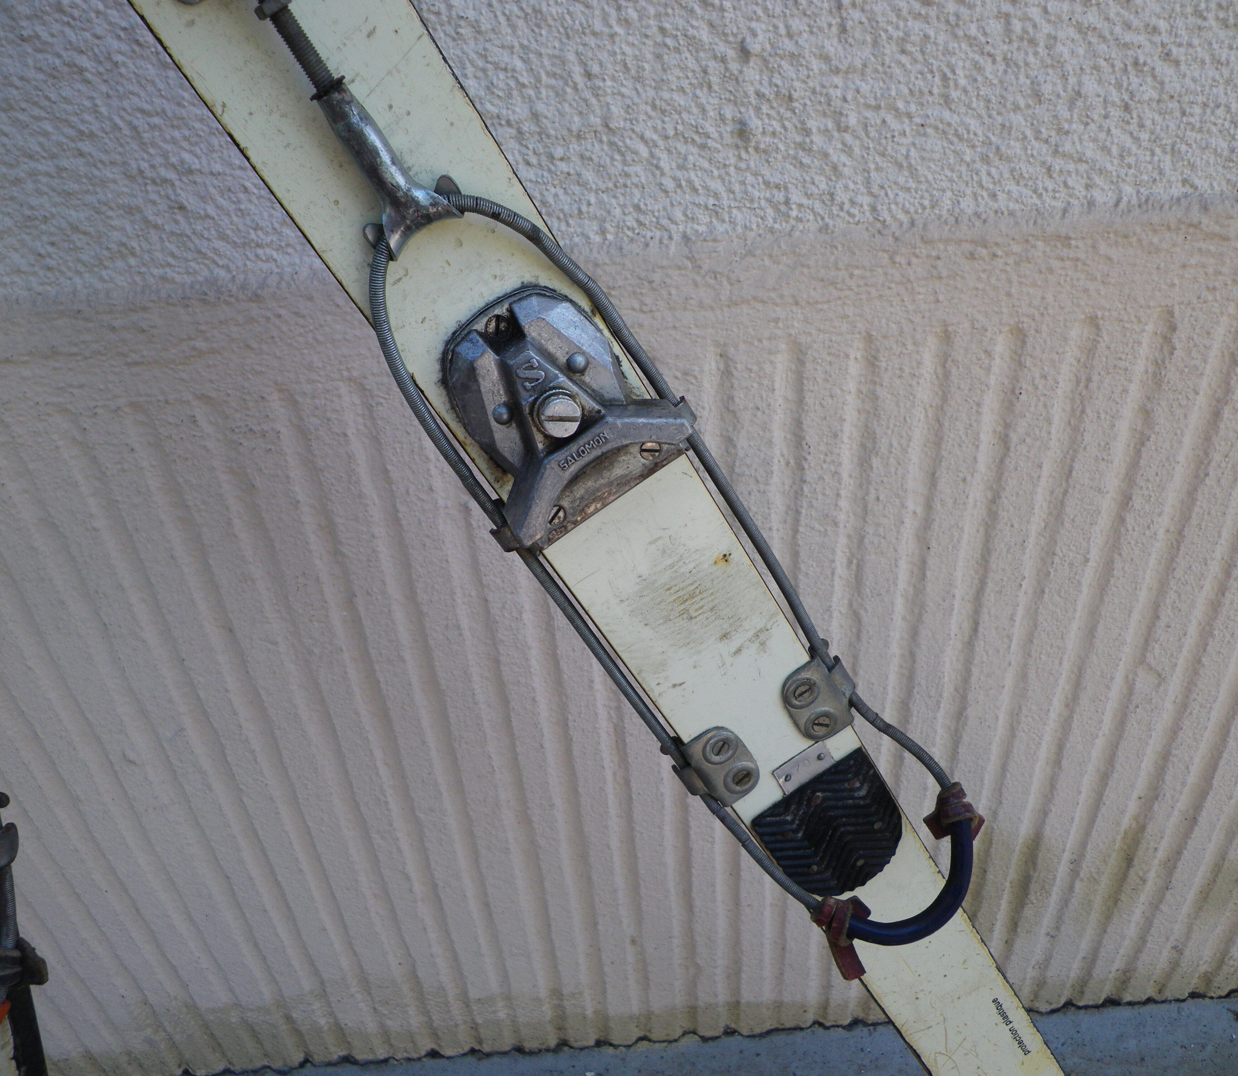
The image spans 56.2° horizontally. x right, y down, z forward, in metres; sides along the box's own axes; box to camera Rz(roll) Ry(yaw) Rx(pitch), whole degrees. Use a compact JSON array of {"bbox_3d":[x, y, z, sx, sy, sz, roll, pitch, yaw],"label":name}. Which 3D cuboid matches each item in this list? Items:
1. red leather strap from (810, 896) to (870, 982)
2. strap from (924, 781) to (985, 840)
[{"bbox_3d":[0.131,0.226,0.654,0.034,0.066,0.023,-35,35,-1],"label":"red leather strap"},{"bbox_3d":[0.187,0.151,0.649,0.037,0.043,0.028,-35,35,-1],"label":"strap"}]

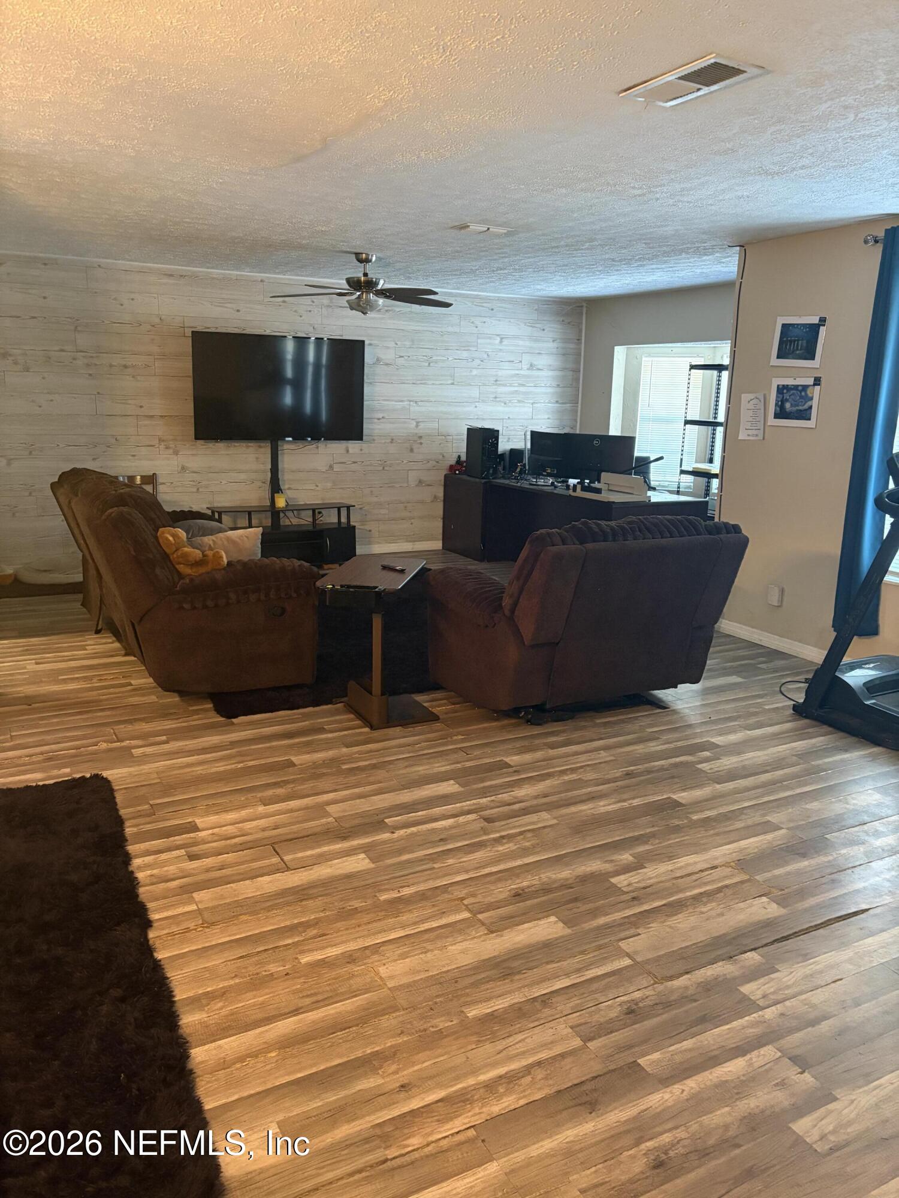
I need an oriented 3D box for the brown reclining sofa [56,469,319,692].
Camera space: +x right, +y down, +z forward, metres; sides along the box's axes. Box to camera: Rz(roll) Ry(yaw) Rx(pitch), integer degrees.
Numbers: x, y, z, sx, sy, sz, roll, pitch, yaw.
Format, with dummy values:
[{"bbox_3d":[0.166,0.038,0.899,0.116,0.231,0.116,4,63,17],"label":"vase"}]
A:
[{"bbox_3d":[-1.597,-0.185,5.118,1.070,0.970,2.120,-5,15,-27],"label":"brown reclining sofa"}]

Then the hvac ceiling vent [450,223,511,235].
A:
[{"bbox_3d":[0.176,-2.184,5.336,0.320,0.020,0.260,-5,15,-27],"label":"hvac ceiling vent"}]

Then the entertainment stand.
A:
[{"bbox_3d":[-1.426,-0.541,7.707,1.180,0.505,0.380,-5,15,-27],"label":"entertainment stand"}]

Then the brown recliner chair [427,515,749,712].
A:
[{"bbox_3d":[0.641,0.041,4.420,1.110,0.970,1.050,-5,15,-27],"label":"brown recliner chair"}]

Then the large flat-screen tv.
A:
[{"bbox_3d":[-1.378,-1.727,7.417,1.440,0.835,0.070,-5,15,-27],"label":"large flat-screen tv"}]

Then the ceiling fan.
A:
[{"bbox_3d":[-0.607,-2.269,6.502,1.300,0.420,1.300,-5,15,-27],"label":"ceiling fan"}]

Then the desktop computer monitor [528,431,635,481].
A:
[{"bbox_3d":[1.213,-1.288,8.232,0.900,0.430,0.200,10,15,31],"label":"desktop computer monitor"}]

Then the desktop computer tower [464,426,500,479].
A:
[{"bbox_3d":[0.309,-1.357,8.362,0.170,0.445,0.400,-3,14,-21],"label":"desktop computer tower"}]

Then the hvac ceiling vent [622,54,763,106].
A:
[{"bbox_3d":[0.737,-1.569,2.750,0.228,0.020,0.433,-5,15,-27],"label":"hvac ceiling vent"}]

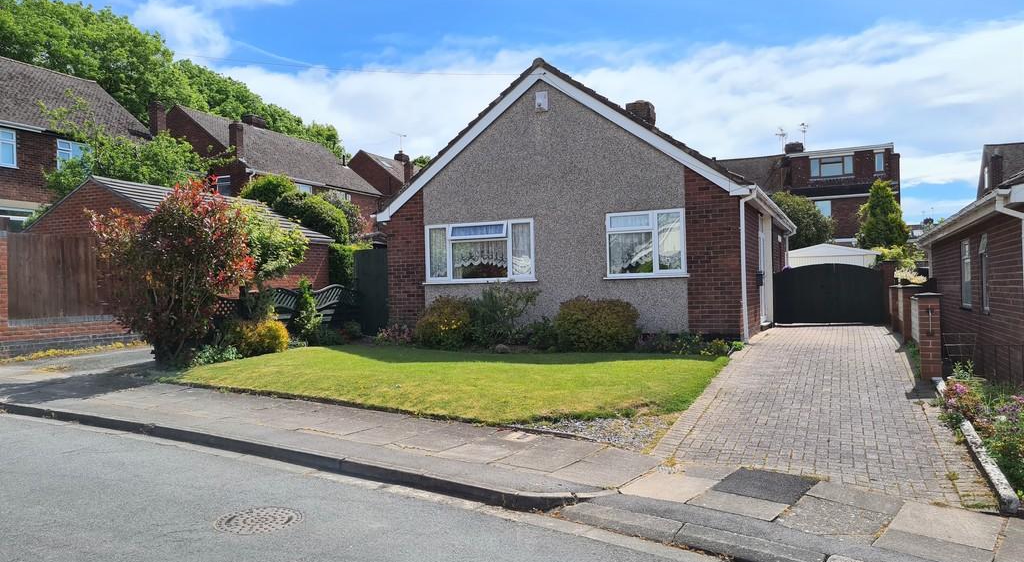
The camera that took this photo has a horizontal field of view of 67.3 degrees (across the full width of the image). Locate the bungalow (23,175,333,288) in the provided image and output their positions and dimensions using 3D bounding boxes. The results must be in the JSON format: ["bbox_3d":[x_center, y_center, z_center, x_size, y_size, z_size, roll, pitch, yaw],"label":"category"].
[{"bbox_3d":[-8.651,-0.549,20.129,6.150,3.800,5.450,-2,-1,24],"label":"bungalow"}]

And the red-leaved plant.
[{"bbox_3d":[-5.209,-0.117,11.800,2.350,2.800,2.150,-2,-1,23],"label":"red-leaved plant"}]

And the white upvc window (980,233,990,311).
[{"bbox_3d":[6.542,-0.105,10.620,0.120,1.060,0.850,-2,-1,23],"label":"white upvc window"}]

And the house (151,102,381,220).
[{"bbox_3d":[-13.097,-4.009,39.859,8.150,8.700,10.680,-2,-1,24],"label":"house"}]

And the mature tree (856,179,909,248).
[{"bbox_3d":[14.934,-1.513,31.000,2.200,5.000,2.100,-2,-1,24],"label":"mature tree"}]

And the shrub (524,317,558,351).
[{"bbox_3d":[0.523,0.896,13.200,0.650,0.540,0.600,-1,-1,0],"label":"shrub"}]

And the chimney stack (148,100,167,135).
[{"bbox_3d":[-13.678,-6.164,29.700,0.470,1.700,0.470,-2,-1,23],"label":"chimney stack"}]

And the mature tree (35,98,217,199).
[{"bbox_3d":[-11.428,-2.527,22.800,4.700,5.500,4.200,-2,-1,23],"label":"mature tree"}]

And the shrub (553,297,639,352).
[{"bbox_3d":[1.384,0.676,12.750,1.400,0.900,1.150,-2,-1,23],"label":"shrub"}]

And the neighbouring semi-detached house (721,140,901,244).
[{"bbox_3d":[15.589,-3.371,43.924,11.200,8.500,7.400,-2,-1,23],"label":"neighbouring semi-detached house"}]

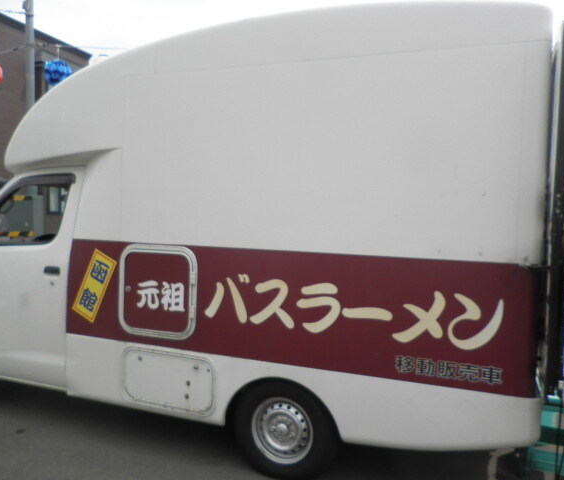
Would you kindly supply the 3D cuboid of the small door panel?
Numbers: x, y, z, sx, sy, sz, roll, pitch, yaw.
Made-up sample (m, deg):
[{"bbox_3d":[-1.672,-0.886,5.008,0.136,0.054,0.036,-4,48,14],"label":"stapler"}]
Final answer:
[{"bbox_3d":[-0.734,0.303,2.940,0.533,0.539,0.040,3,1,20],"label":"small door panel"}]

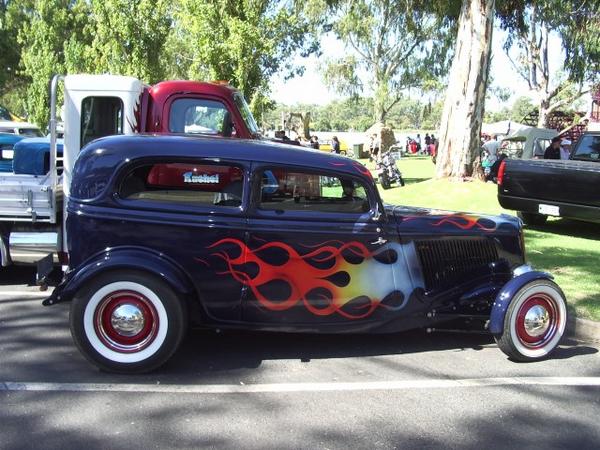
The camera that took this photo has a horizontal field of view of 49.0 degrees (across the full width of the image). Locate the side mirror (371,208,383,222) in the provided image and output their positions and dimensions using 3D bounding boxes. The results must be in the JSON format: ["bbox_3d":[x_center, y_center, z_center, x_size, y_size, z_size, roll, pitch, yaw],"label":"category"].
[{"bbox_3d":[0.524,-0.072,4.510,0.060,0.110,0.100,-1,9,-9],"label":"side mirror"}]

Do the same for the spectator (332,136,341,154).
[{"bbox_3d":[2.252,-4.655,40.764,0.360,1.630,0.480,1,9,6],"label":"spectator"}]

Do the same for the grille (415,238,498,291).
[{"bbox_3d":[1.164,0.282,4.884,0.660,0.390,0.080,-2,9,-14],"label":"grille"}]

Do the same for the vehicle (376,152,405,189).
[{"bbox_3d":[2.400,-1.531,17.064,0.720,1.130,2.000,4,10,25],"label":"vehicle"}]

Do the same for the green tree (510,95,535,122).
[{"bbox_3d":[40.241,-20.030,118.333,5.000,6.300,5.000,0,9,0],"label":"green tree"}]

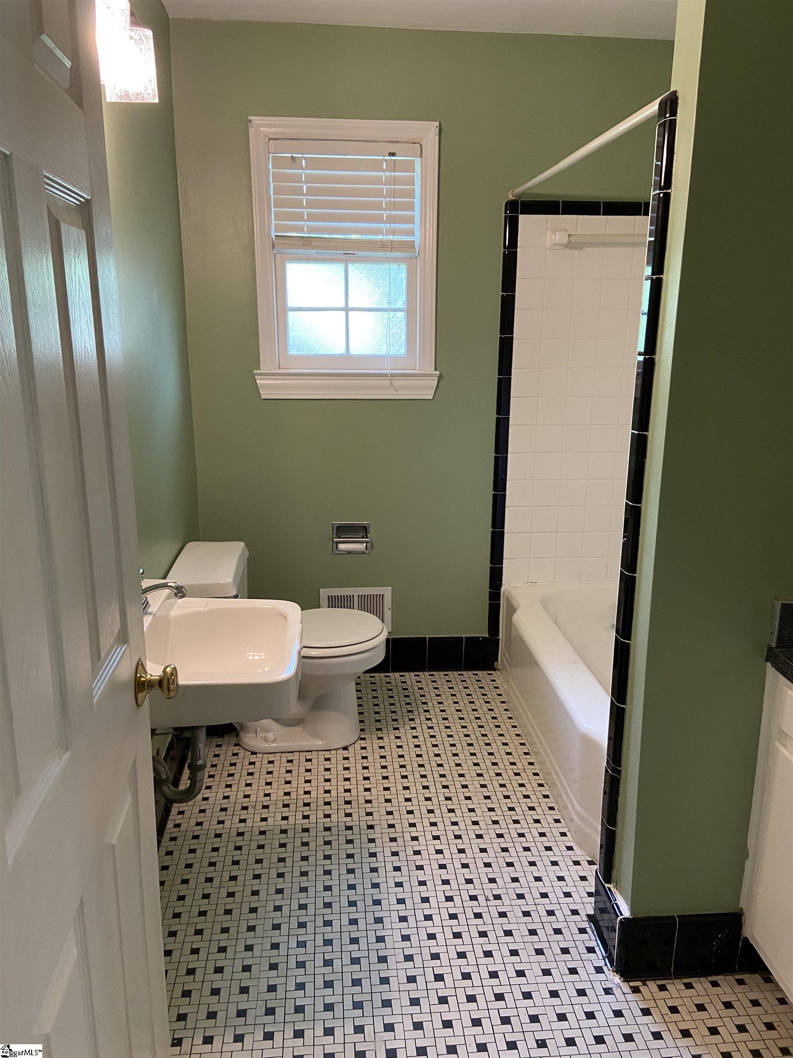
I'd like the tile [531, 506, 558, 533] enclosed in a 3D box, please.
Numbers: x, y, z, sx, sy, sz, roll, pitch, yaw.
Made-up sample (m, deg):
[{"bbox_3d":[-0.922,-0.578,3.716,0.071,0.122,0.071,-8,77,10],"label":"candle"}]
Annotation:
[{"bbox_3d":[0.601,-0.038,3.220,0.108,0.108,0.010,0,15,-4],"label":"tile"}]

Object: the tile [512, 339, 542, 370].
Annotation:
[{"bbox_3d":[0.495,-0.663,3.010,0.107,0.107,0.009,-1,15,-5],"label":"tile"}]

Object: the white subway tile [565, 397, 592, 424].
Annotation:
[{"bbox_3d":[0.716,-0.463,3.115,0.108,0.108,0.010,-1,15,-4],"label":"white subway tile"}]

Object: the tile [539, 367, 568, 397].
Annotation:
[{"bbox_3d":[0.602,-0.561,3.048,0.107,0.107,0.009,-1,15,-5],"label":"tile"}]

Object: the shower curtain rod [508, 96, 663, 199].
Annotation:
[{"bbox_3d":[0.497,-1.037,2.229,0.032,0.032,1.469,-1,16,-5],"label":"shower curtain rod"}]

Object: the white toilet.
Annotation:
[{"bbox_3d":[-0.381,0.419,2.756,0.708,0.670,0.460,0,15,-4],"label":"white toilet"}]

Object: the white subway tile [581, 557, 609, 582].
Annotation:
[{"bbox_3d":[0.838,0.174,3.348,0.110,0.108,0.010,-1,15,-5],"label":"white subway tile"}]

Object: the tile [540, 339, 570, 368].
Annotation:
[{"bbox_3d":[0.605,-0.670,3.035,0.108,0.108,0.009,-1,15,-5],"label":"tile"}]

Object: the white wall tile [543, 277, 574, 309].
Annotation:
[{"bbox_3d":[0.610,-0.883,2.986,0.108,0.108,0.010,0,15,-4],"label":"white wall tile"}]

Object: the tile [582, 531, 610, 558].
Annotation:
[{"bbox_3d":[0.818,0.065,3.264,0.108,0.108,0.010,0,15,-4],"label":"tile"}]

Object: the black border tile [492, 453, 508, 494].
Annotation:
[{"bbox_3d":[0.411,-0.217,3.141,0.052,0.152,0.015,-1,15,-5],"label":"black border tile"}]

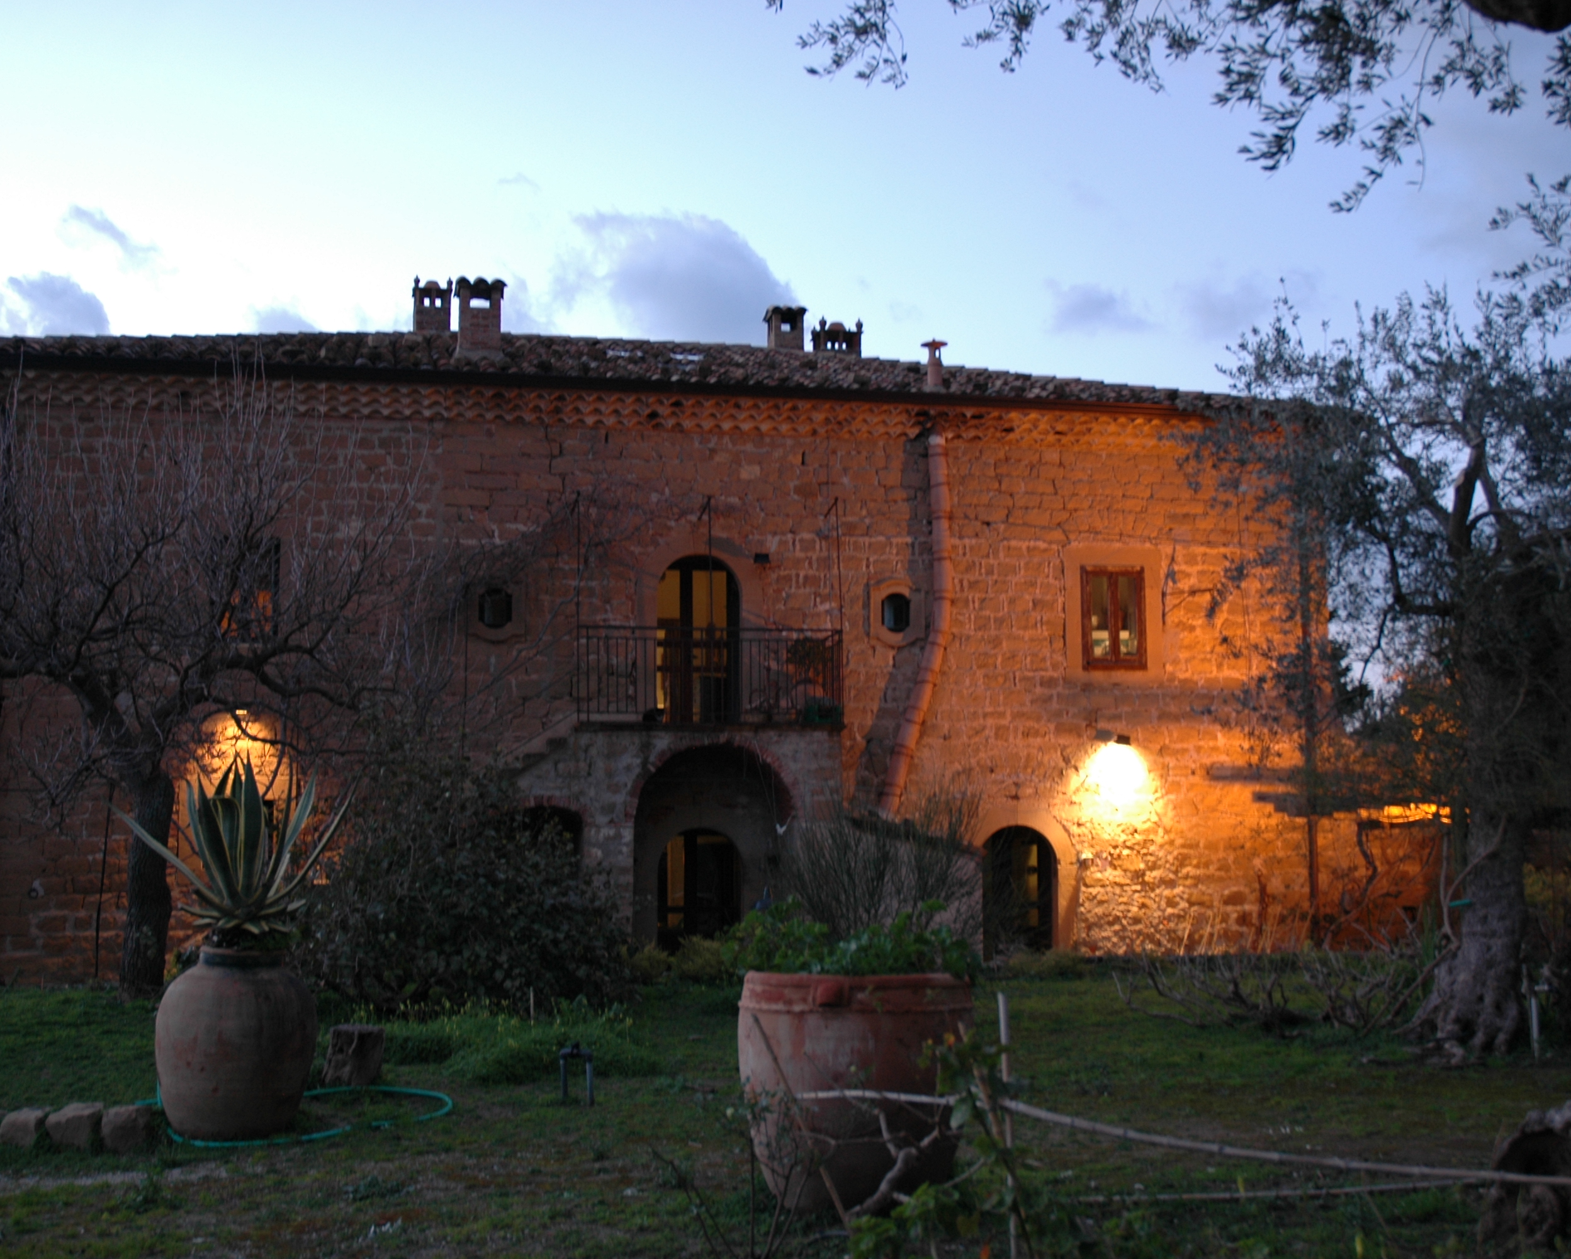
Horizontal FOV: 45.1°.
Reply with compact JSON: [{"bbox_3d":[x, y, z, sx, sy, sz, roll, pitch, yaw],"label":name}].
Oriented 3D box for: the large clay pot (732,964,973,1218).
[{"bbox_3d":[0.290,1.870,7.861,0.970,0.920,0.970,0,-5,0],"label":"large clay pot"}]

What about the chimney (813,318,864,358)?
[{"bbox_3d":[0.817,-4.485,29.537,0.650,0.630,0.650,1,-5,-12],"label":"chimney"}]

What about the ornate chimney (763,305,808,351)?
[{"bbox_3d":[-0.003,-4.593,29.346,0.600,0.720,0.600,1,-5,-12],"label":"ornate chimney"}]

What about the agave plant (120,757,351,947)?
[{"bbox_3d":[-2.855,1.153,9.836,1.200,0.970,1.120,0,-5,0],"label":"agave plant"}]

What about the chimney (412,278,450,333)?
[{"bbox_3d":[-5.380,-4.828,28.765,0.580,0.880,0.580,1,-5,-12],"label":"chimney"}]

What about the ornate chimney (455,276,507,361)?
[{"bbox_3d":[-4.120,-4.116,25.486,0.670,1.120,0.670,1,-5,-12],"label":"ornate chimney"}]

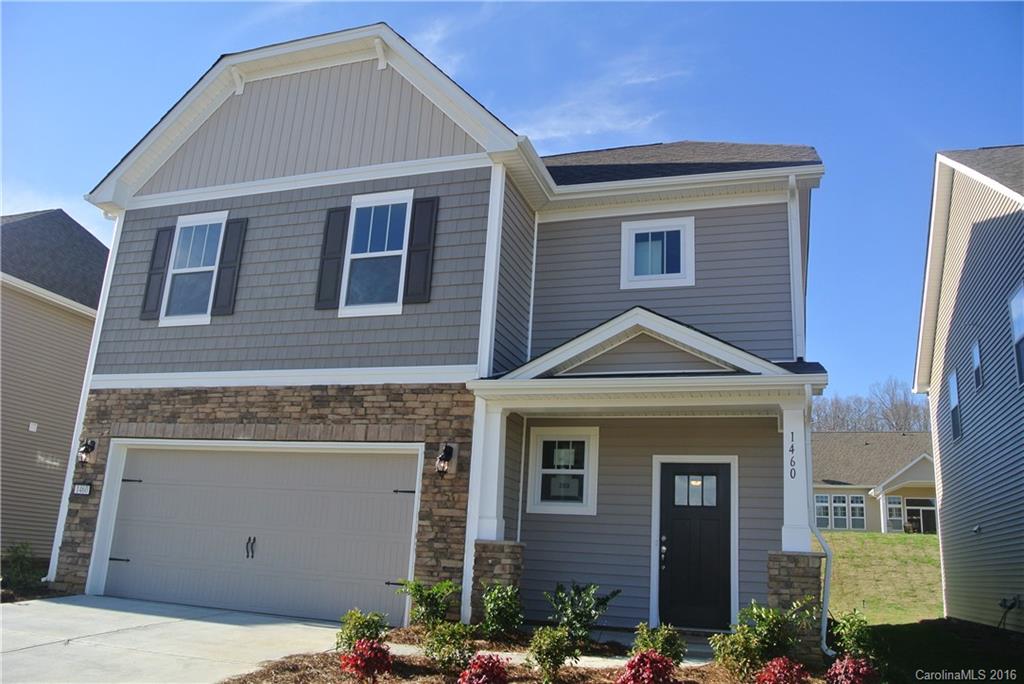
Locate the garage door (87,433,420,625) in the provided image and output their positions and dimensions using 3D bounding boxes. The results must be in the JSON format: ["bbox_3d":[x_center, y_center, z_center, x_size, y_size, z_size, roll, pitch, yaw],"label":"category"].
[{"bbox_3d":[-3.502,2.539,10.376,4.840,2.100,0.100,-2,-15,19],"label":"garage door"}]

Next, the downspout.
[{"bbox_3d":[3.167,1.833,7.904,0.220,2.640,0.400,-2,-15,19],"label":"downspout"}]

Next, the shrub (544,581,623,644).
[{"bbox_3d":[0.748,2.843,8.103,0.765,0.627,0.660,-2,-15,19],"label":"shrub"}]

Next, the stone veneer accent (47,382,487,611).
[{"bbox_3d":[-3.519,2.067,10.433,6.400,2.940,0.160,-2,-15,19],"label":"stone veneer accent"}]

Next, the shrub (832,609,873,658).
[{"bbox_3d":[3.310,2.837,7.471,0.400,0.482,0.400,-2,-15,19],"label":"shrub"}]

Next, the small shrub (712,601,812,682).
[{"bbox_3d":[2.274,2.694,7.004,0.822,0.682,0.800,-2,-15,19],"label":"small shrub"}]

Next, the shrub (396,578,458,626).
[{"bbox_3d":[-0.953,2.926,8.623,0.691,0.518,0.580,-2,-15,19],"label":"shrub"}]

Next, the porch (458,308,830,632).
[{"bbox_3d":[1.615,1.662,9.293,3.980,3.700,1.980,-2,-15,19],"label":"porch"}]

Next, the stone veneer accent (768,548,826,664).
[{"bbox_3d":[2.962,2.744,8.007,0.516,1.057,0.500,-2,-15,19],"label":"stone veneer accent"}]

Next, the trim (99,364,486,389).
[{"bbox_3d":[-3.369,0.494,10.516,6.199,0.227,0.060,-2,-15,19],"label":"trim"}]

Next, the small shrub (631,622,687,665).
[{"bbox_3d":[1.254,2.607,6.578,0.460,0.411,0.460,-2,-15,19],"label":"small shrub"}]

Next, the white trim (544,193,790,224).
[{"bbox_3d":[2.064,-1.907,10.895,3.554,0.178,0.045,-2,-15,19],"label":"white trim"}]

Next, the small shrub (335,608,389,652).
[{"bbox_3d":[-1.394,2.702,7.143,0.494,0.423,0.450,-2,-15,19],"label":"small shrub"}]

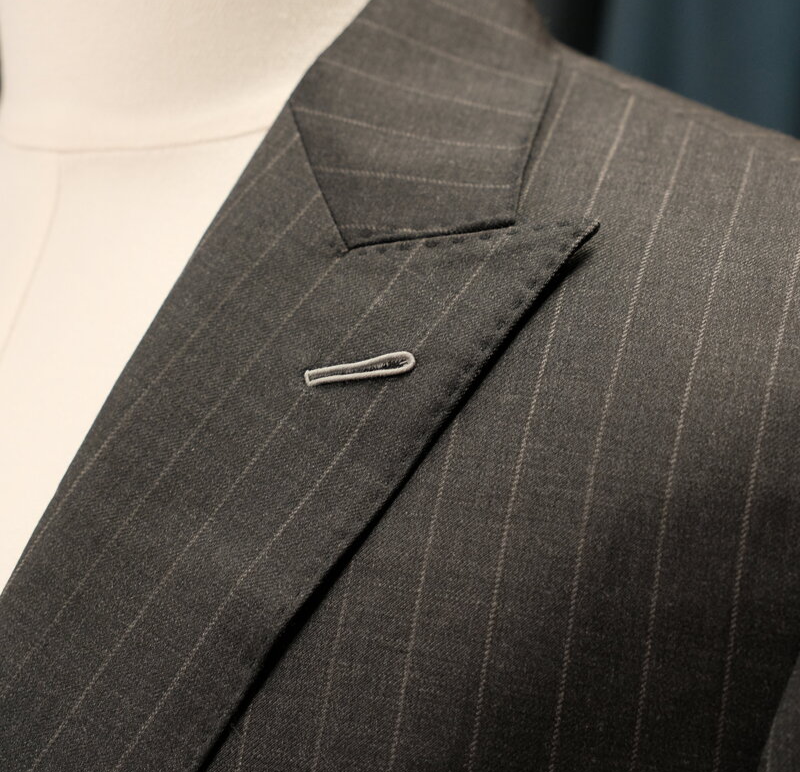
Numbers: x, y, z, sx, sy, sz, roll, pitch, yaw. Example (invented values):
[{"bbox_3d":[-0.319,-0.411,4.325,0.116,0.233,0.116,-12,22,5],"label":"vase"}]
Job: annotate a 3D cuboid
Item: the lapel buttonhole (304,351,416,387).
[{"bbox_3d":[-0.010,-0.004,0.380,0.028,0.005,0.002,-10,-21,19],"label":"lapel buttonhole"}]

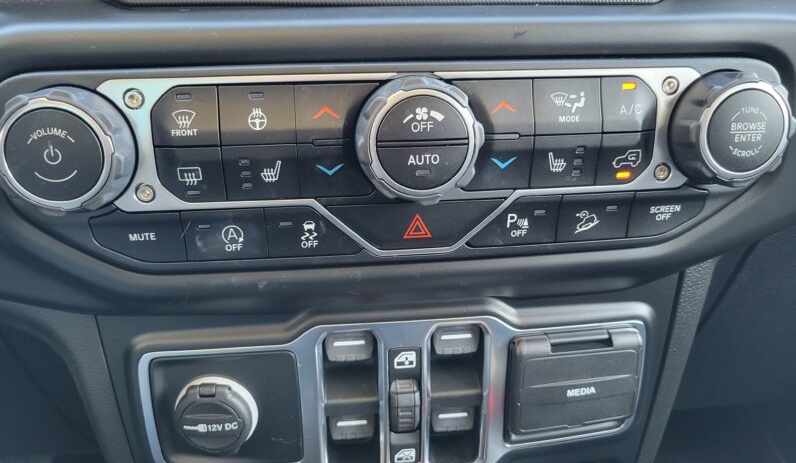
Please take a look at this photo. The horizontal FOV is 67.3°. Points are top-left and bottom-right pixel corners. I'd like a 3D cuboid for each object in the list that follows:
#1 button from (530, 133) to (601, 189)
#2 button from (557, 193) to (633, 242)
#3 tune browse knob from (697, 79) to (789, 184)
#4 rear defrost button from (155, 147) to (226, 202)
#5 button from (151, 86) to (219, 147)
[{"bbox_3d":[0.067,-0.030,0.245,0.028,0.022,0.008,-3,26,-6],"label":"button"},{"bbox_3d":[0.084,-0.007,0.258,0.032,0.021,0.008,-3,26,-6],"label":"button"},{"bbox_3d":[0.140,-0.042,0.249,0.044,0.044,0.016,-3,13,-6],"label":"tune browse knob"},{"bbox_3d":[-0.078,-0.023,0.228,0.024,0.022,0.008,-3,26,-6],"label":"rear defrost button"},{"bbox_3d":[-0.079,-0.042,0.223,0.024,0.022,0.008,-3,3,-6],"label":"button"}]

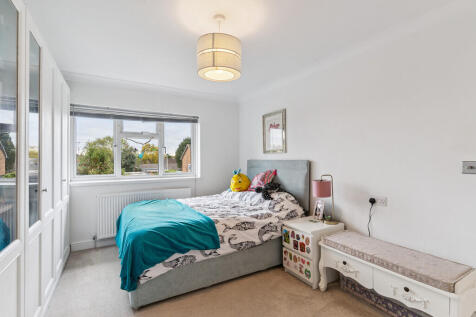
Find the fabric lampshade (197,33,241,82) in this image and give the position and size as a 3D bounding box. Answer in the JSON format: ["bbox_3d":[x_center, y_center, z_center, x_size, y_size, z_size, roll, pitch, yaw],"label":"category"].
[{"bbox_3d":[-0.149,-0.797,1.820,0.350,0.240,0.350,0,0,0],"label":"fabric lampshade"}]

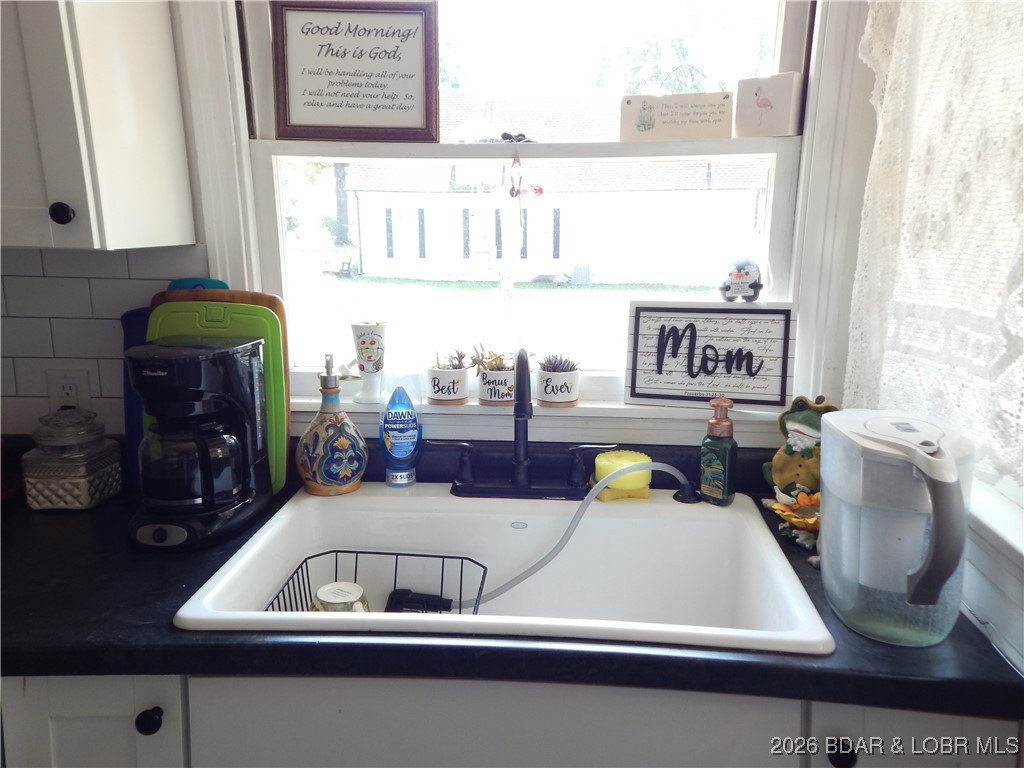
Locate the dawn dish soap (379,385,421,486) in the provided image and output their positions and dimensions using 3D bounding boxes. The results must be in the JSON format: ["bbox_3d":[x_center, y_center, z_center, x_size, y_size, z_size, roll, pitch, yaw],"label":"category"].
[{"bbox_3d":[-0.221,0.102,1.325,0.079,0.195,0.055,-4,14,-13],"label":"dawn dish soap"}]

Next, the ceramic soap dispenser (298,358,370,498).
[{"bbox_3d":[-0.358,0.073,1.314,0.132,0.260,0.122,-7,15,-23],"label":"ceramic soap dispenser"}]

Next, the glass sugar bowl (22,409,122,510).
[{"bbox_3d":[-0.860,0.138,1.318,0.122,0.175,0.122,2,14,11],"label":"glass sugar bowl"}]

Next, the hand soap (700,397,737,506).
[{"bbox_3d":[0.375,0.118,1.228,0.055,0.190,0.050,8,16,35],"label":"hand soap"}]

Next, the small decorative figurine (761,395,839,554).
[{"bbox_3d":[0.496,0.138,1.114,0.145,0.225,0.135,7,15,29],"label":"small decorative figurine"}]

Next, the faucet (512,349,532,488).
[{"bbox_3d":[0.017,0.079,1.232,0.045,0.275,0.180,-1,13,0],"label":"faucet"}]

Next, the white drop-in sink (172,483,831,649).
[{"bbox_3d":[-0.007,0.345,1.098,0.838,0.200,0.500,0,13,6],"label":"white drop-in sink"}]

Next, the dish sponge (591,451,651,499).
[{"bbox_3d":[0.209,0.170,1.282,0.112,0.068,0.090,0,13,6],"label":"dish sponge"}]

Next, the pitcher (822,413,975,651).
[{"bbox_3d":[0.500,0.176,0.879,0.143,0.260,0.235,-2,13,-3],"label":"pitcher"}]

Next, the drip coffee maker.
[{"bbox_3d":[-0.573,0.095,1.195,0.170,0.305,0.230,2,14,13],"label":"drip coffee maker"}]

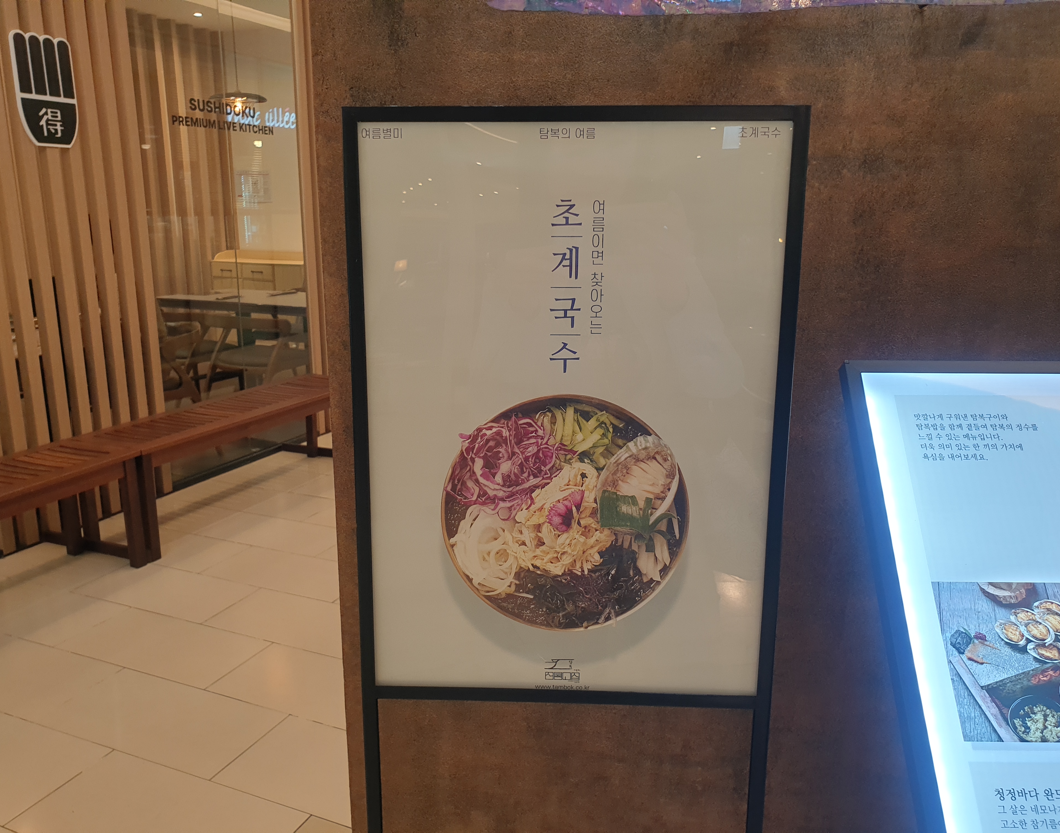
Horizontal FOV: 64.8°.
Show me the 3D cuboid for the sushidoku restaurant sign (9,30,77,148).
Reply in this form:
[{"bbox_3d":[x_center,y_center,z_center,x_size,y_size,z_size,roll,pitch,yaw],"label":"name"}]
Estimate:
[{"bbox_3d":[-1.866,-1.255,3.212,0.030,0.410,0.253,6,14,22],"label":"sushidoku restaurant sign"}]

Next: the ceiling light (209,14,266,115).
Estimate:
[{"bbox_3d":[-2.011,-2.420,5.693,0.400,0.674,0.400,6,14,22],"label":"ceiling light"}]

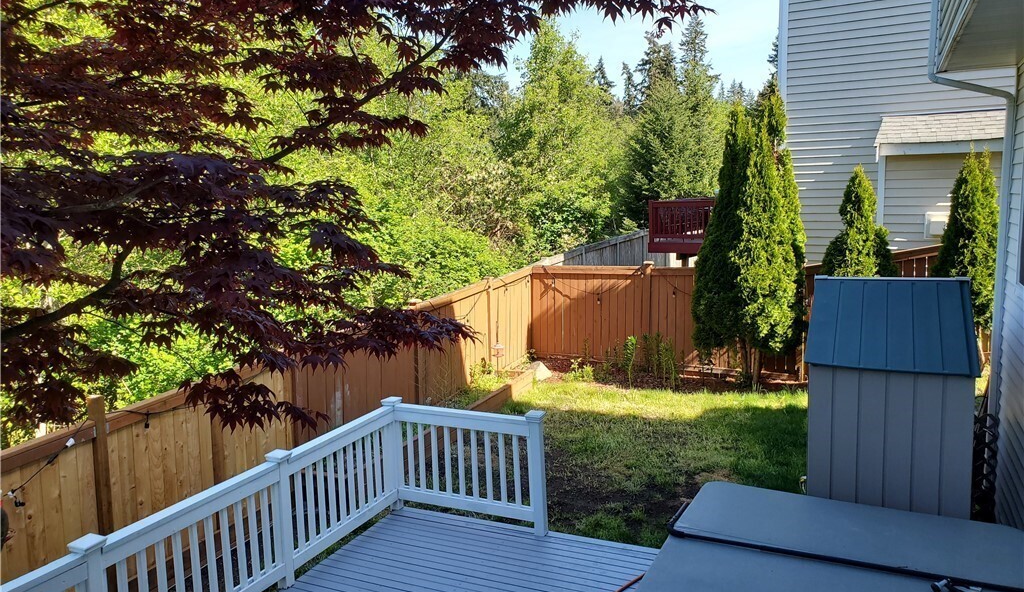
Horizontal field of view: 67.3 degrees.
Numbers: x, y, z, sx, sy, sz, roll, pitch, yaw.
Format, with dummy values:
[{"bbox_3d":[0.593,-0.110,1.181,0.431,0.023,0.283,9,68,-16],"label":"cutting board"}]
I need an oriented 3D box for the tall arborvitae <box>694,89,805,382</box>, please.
[{"bbox_3d":[3.743,-0.916,12.238,1.676,4.588,1.425,2,8,24],"label":"tall arborvitae"}]

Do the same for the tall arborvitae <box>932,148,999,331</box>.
[{"bbox_3d":[6.492,-0.586,11.032,0.911,3.071,0.911,2,8,24],"label":"tall arborvitae"}]

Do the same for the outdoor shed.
[{"bbox_3d":[3.759,0.988,7.770,1.381,2.330,2.200,2,8,24],"label":"outdoor shed"}]

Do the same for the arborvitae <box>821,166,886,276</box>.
[{"bbox_3d":[5.175,-0.348,11.666,1.027,3.191,1.027,2,8,24],"label":"arborvitae"}]

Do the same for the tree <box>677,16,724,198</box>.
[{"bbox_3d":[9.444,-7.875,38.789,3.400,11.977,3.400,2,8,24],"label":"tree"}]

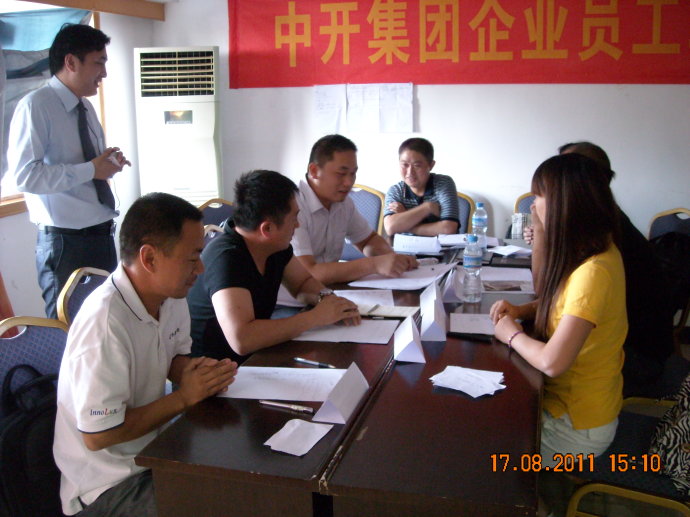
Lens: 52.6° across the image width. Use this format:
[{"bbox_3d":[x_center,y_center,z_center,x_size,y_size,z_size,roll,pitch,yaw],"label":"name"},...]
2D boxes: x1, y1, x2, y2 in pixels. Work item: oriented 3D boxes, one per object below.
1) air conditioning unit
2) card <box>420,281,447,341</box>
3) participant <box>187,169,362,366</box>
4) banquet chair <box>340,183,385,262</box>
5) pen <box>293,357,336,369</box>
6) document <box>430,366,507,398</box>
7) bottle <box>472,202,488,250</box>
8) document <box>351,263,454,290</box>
[{"bbox_3d":[-1.081,-0.490,4.802,0.520,1.819,0.320,-2,12,-3],"label":"air conditioning unit"},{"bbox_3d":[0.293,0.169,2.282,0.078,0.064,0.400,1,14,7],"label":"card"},{"bbox_3d":[-0.213,0.338,2.275,0.640,1.250,0.520,4,14,25],"label":"participant"},{"bbox_3d":[0.017,0.085,4.113,0.440,0.940,0.560,0,13,7],"label":"banquet chair"},{"bbox_3d":[-0.085,0.289,1.922,0.142,0.011,0.012,6,15,32],"label":"pen"},{"bbox_3d":[0.326,0.307,1.786,0.175,0.010,0.160,2,13,12],"label":"document"},{"bbox_3d":[0.634,-0.158,3.243,0.066,0.224,0.066,3,15,16],"label":"bottle"},{"bbox_3d":[0.223,0.071,2.746,0.330,0.040,0.360,3,14,16],"label":"document"}]

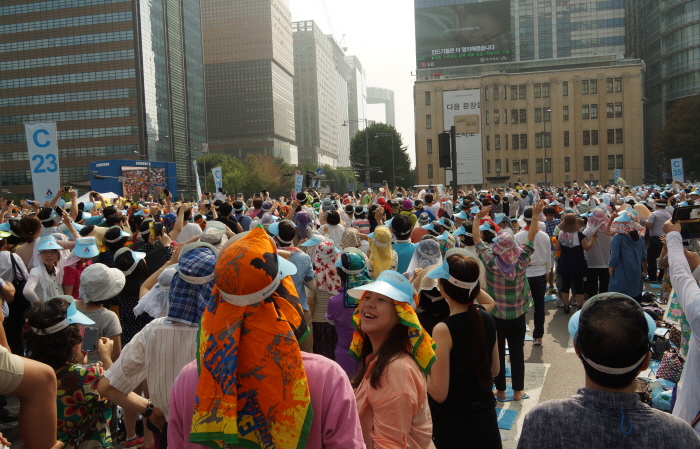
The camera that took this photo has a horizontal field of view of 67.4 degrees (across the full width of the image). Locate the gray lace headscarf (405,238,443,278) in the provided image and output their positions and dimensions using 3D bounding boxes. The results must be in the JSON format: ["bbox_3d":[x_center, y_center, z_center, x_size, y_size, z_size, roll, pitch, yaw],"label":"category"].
[{"bbox_3d":[0.639,0.300,4.500,0.290,0.370,0.270,-2,3,8],"label":"gray lace headscarf"}]

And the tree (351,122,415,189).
[{"bbox_3d":[5.888,-10.587,95.000,12.000,15.400,12.000,-2,3,0],"label":"tree"}]

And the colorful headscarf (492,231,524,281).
[{"bbox_3d":[1.532,0.306,5.100,0.280,0.460,0.250,-3,3,-6],"label":"colorful headscarf"}]

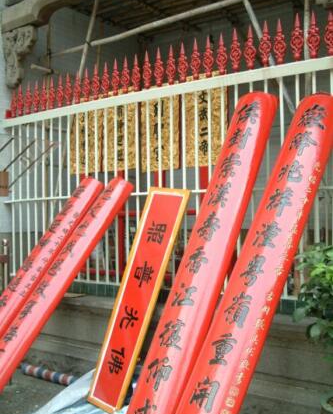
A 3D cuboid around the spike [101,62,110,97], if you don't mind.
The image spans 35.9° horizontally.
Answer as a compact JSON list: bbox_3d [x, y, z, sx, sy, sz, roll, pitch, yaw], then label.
[{"bbox_3d":[-0.546,-1.145,4.639,0.088,0.325,0.045,-2,-2,36],"label":"spike"}]

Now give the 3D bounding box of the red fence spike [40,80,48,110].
[{"bbox_3d":[-1.243,-1.142,5.232,0.086,0.332,0.079,-2,-2,35],"label":"red fence spike"}]

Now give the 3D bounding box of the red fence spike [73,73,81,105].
[{"bbox_3d":[-0.853,-1.154,4.957,0.086,0.332,0.079,-1,-1,0],"label":"red fence spike"}]

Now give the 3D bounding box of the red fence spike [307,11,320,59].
[{"bbox_3d":[1.039,-1.218,3.624,0.086,0.332,0.079,-2,-2,35],"label":"red fence spike"}]

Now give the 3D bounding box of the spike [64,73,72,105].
[{"bbox_3d":[-0.958,-1.153,5.031,0.086,0.332,0.079,-1,-1,0],"label":"spike"}]

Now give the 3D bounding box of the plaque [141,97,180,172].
[{"bbox_3d":[-0.036,-0.730,4.766,0.440,0.800,0.040,-2,-2,36],"label":"plaque"}]

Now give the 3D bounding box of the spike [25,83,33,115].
[{"bbox_3d":[-1.438,-1.138,5.370,0.086,0.332,0.079,-2,-2,35],"label":"spike"}]

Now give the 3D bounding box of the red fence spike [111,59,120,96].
[{"bbox_3d":[-0.460,-1.181,4.681,0.086,0.332,0.079,-2,-2,35],"label":"red fence spike"}]

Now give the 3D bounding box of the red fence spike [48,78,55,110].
[{"bbox_3d":[-1.127,-1.126,5.064,0.088,0.325,0.045,-2,-2,36],"label":"red fence spike"}]

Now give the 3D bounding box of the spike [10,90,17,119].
[{"bbox_3d":[-1.605,-1.089,5.418,0.088,0.300,0.045,-2,-2,36],"label":"spike"}]

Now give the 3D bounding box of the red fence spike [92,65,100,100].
[{"bbox_3d":[-0.643,-1.148,4.710,0.088,0.325,0.045,-2,-2,36],"label":"red fence spike"}]

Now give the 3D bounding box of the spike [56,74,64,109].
[{"bbox_3d":[-1.050,-1.148,5.096,0.086,0.332,0.079,-1,-1,0],"label":"spike"}]

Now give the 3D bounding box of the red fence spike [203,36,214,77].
[{"bbox_3d":[0.330,-1.173,4.001,0.088,0.325,0.045,-2,-2,36],"label":"red fence spike"}]

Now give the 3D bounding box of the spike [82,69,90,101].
[{"bbox_3d":[-0.757,-1.157,4.890,0.086,0.332,0.079,-2,-2,35],"label":"spike"}]

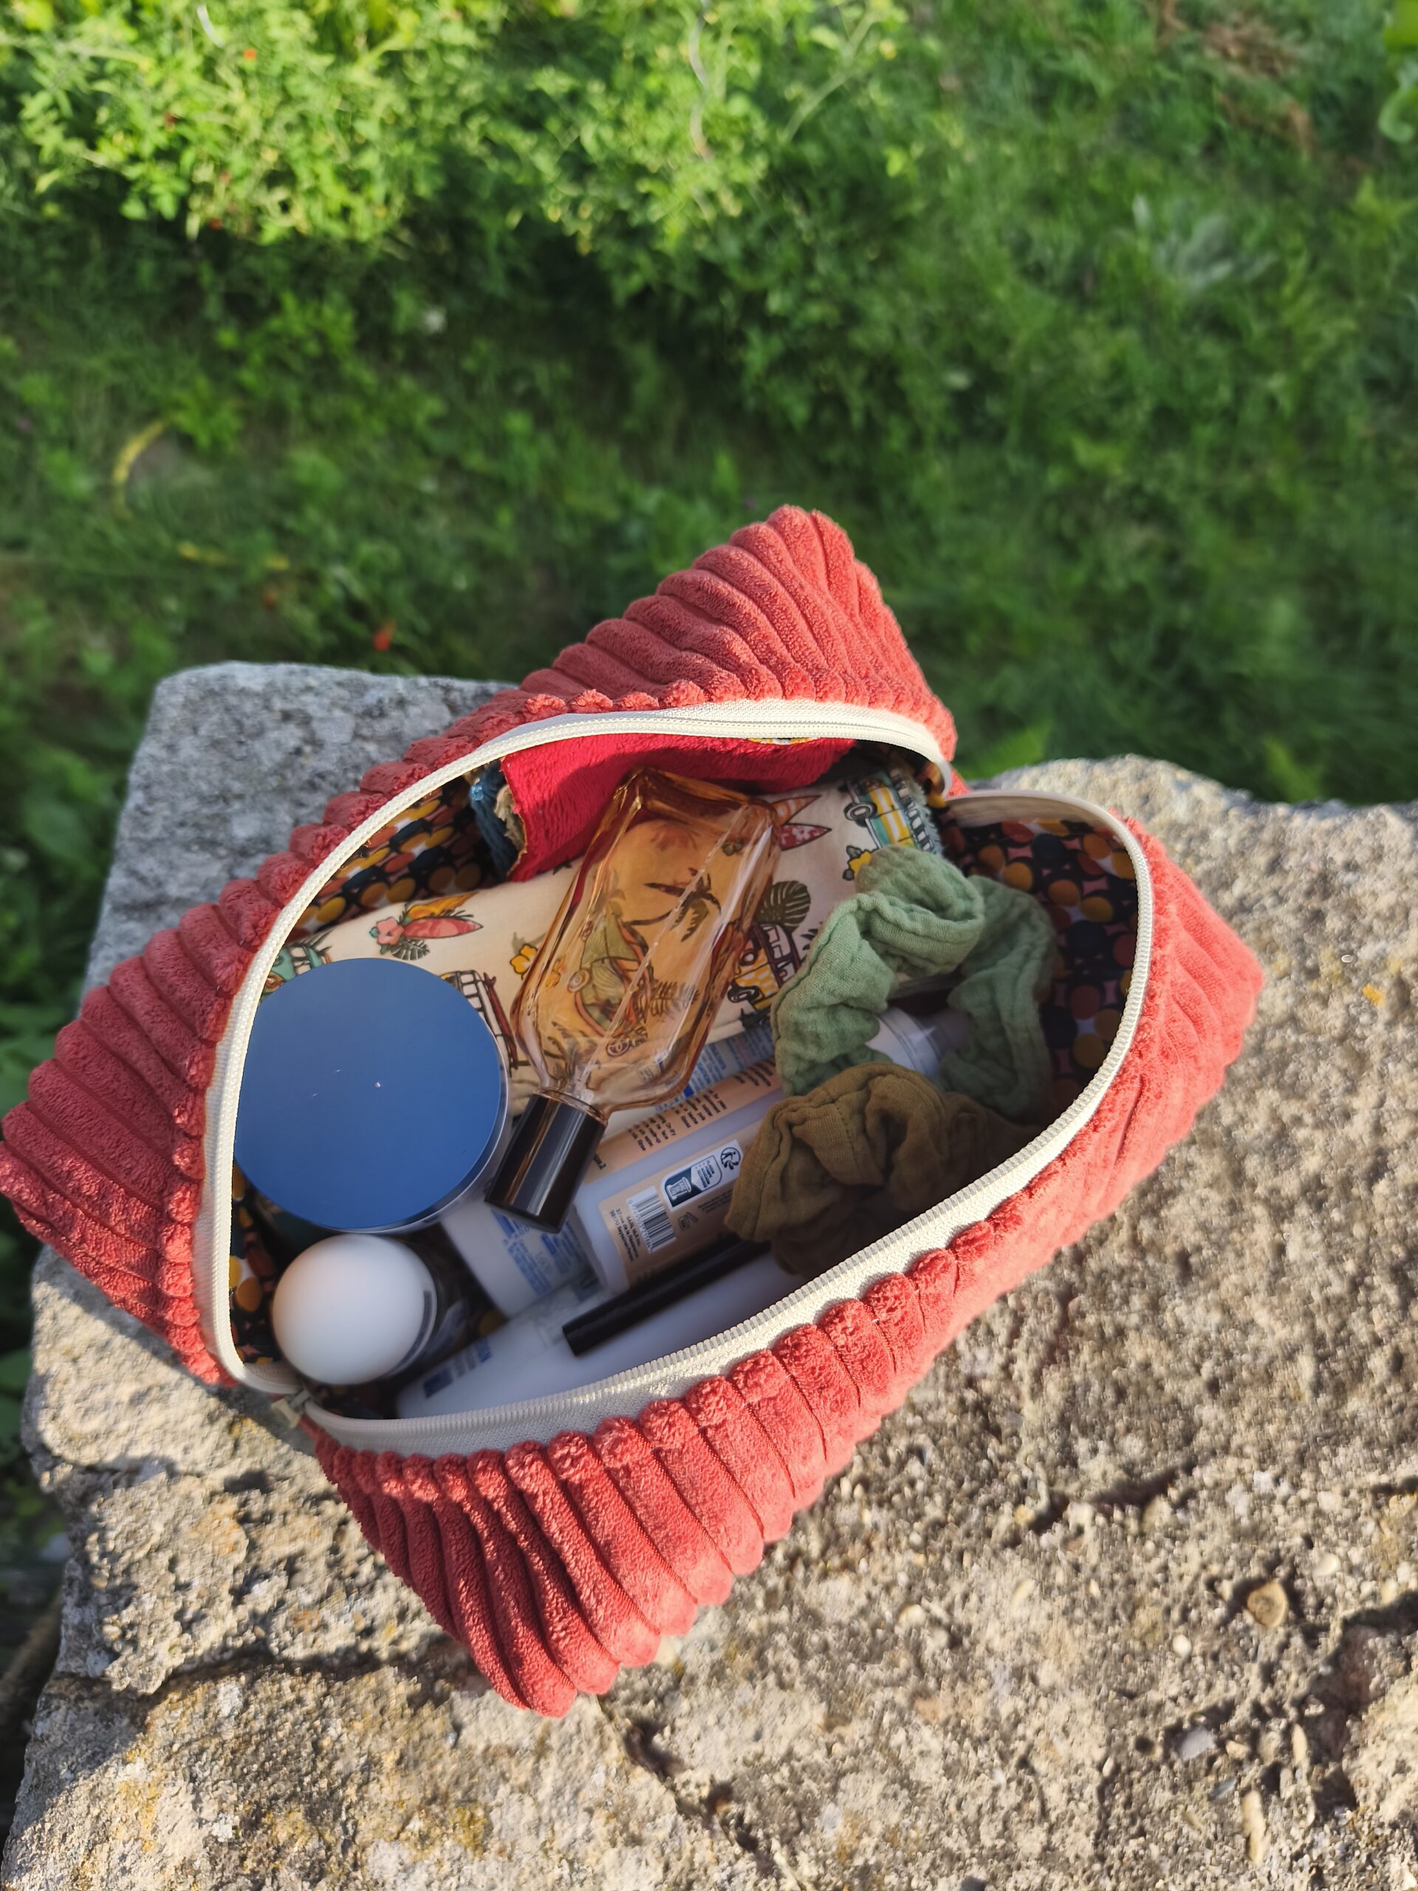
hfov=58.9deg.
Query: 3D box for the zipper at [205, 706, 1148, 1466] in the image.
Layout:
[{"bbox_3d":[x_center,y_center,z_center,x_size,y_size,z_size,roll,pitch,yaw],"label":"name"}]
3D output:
[{"bbox_3d":[-0.015,0.032,0.338,0.255,0.050,0.170,-43,85,-12],"label":"zipper"}]

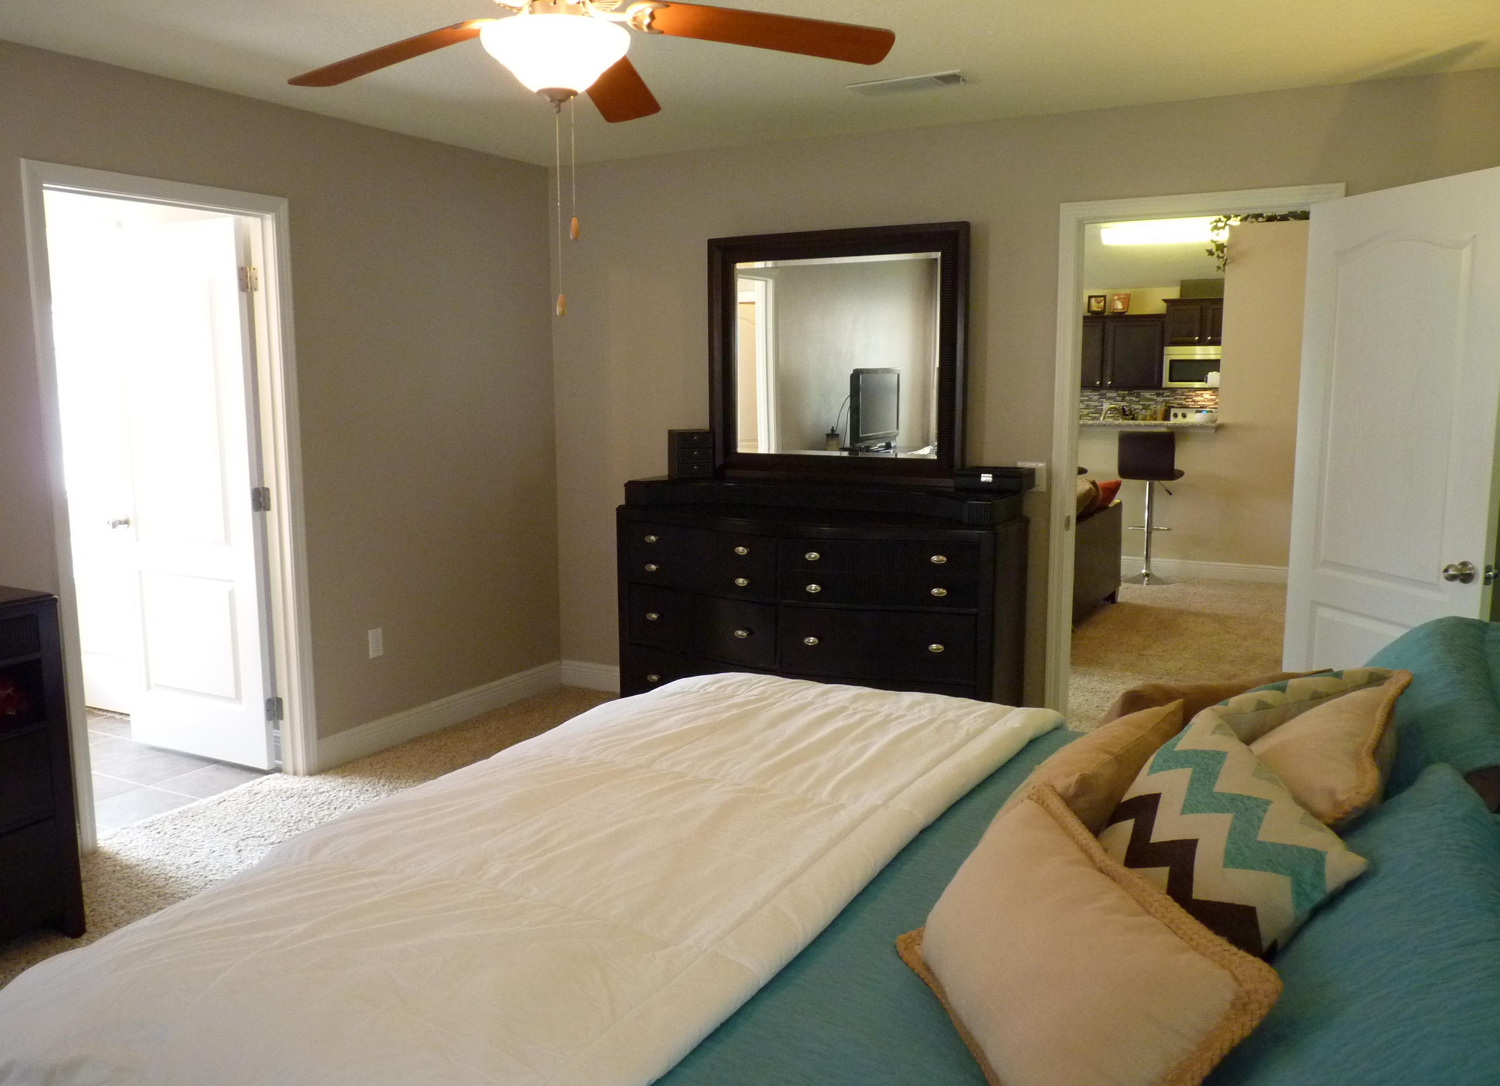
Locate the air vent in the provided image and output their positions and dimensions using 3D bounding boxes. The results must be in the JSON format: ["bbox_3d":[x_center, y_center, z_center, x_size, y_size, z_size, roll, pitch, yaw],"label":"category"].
[{"bbox_3d":[0.515,-1.484,3.797,0.385,0.016,0.145,5,10,29],"label":"air vent"}]

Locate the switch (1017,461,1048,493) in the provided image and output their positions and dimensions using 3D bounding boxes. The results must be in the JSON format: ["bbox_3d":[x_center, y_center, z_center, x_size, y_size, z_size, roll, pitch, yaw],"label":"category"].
[{"bbox_3d":[1.068,-0.248,4.442,0.114,0.114,0.012,5,10,29],"label":"switch"}]

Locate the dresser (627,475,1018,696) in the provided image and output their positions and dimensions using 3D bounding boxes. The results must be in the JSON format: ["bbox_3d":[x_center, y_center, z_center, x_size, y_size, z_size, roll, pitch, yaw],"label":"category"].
[{"bbox_3d":[0.231,0.321,4.621,1.570,1.055,0.570,4,9,27],"label":"dresser"}]

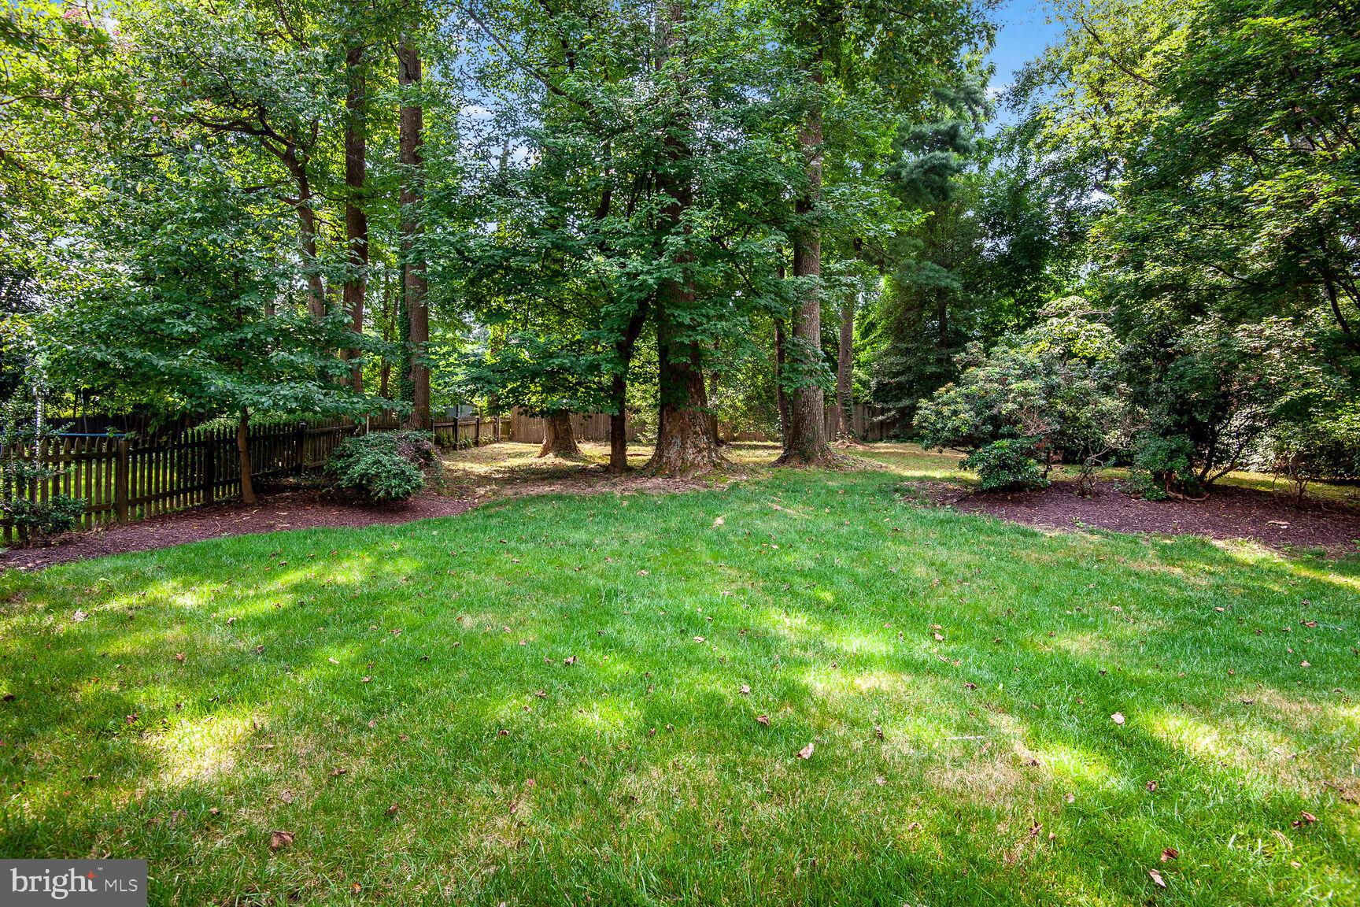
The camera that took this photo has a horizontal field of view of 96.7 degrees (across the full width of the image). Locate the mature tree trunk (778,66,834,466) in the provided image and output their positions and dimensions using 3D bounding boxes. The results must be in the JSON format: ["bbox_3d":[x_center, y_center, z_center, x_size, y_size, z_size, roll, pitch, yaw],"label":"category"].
[{"bbox_3d":[3.751,-5.555,18.000,1.500,11.930,1.250,0,1,0],"label":"mature tree trunk"}]

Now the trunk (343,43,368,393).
[{"bbox_3d":[-11.281,-7.699,21.000,0.850,13.110,0.750,0,1,0],"label":"trunk"}]

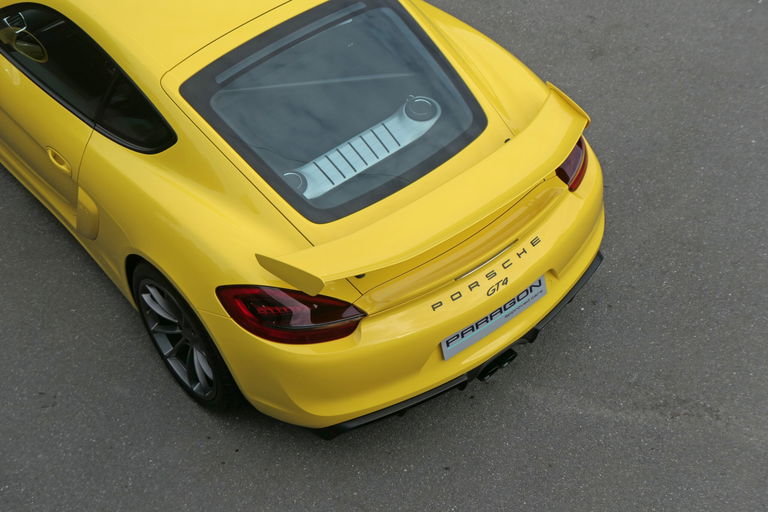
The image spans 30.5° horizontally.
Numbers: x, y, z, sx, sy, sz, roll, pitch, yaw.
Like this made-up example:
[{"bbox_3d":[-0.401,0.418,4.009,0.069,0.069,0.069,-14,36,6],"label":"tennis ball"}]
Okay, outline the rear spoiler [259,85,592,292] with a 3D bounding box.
[{"bbox_3d":[0.227,-0.217,5.192,1.430,0.140,0.460,-32,51,-25],"label":"rear spoiler"}]

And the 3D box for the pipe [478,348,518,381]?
[{"bbox_3d":[0.432,0.402,5.548,0.200,0.080,0.120,-32,51,-25],"label":"pipe"}]

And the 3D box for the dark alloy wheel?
[{"bbox_3d":[-0.722,0.270,5.686,0.290,0.680,0.680,-32,51,-25],"label":"dark alloy wheel"}]

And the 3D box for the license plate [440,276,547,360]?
[{"bbox_3d":[0.420,0.237,5.355,0.520,0.111,0.014,-32,48,-25],"label":"license plate"}]

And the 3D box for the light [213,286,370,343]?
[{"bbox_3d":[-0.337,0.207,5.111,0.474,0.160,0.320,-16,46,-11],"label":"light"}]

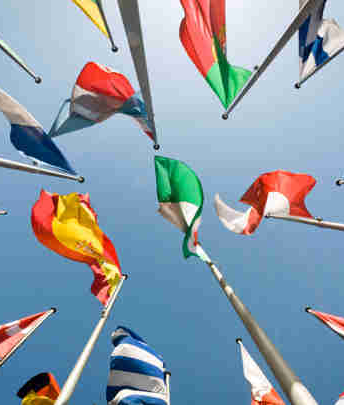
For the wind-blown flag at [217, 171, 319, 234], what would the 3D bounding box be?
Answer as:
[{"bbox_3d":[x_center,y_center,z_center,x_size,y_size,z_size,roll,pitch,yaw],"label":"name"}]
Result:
[{"bbox_3d":[1.331,-0.005,4.091,1.300,1.550,0.650,18,-90,-2],"label":"wind-blown flag"}]

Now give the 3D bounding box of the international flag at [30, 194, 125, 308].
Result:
[{"bbox_3d":[-1.138,0.598,3.877,0.600,1.800,1.700,-20,-89,-1],"label":"international flag"}]

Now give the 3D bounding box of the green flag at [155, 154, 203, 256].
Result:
[{"bbox_3d":[0.135,0.122,3.958,0.550,1.700,1.450,-30,-89,-1],"label":"green flag"}]

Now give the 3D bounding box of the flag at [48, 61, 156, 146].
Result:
[{"bbox_3d":[-0.868,-1.279,4.010,1.350,1.600,0.650,30,-90,-2],"label":"flag"}]

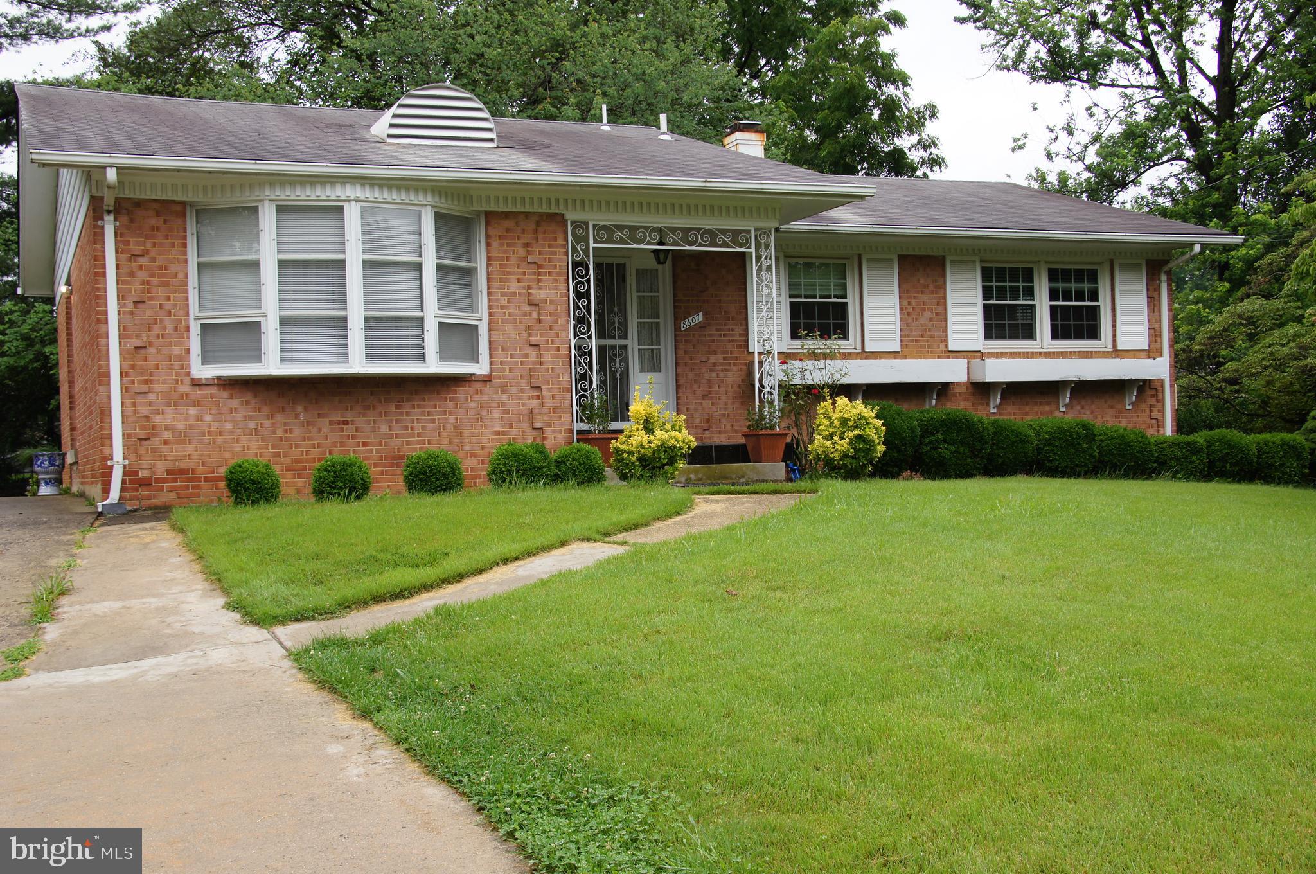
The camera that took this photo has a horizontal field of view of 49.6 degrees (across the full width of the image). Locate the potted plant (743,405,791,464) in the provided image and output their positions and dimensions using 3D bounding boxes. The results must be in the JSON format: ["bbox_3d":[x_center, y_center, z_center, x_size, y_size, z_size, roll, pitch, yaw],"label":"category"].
[{"bbox_3d":[1.126,-0.026,14.647,0.385,0.613,0.385,-2,-1,-22],"label":"potted plant"}]

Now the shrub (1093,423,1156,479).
[{"bbox_3d":[5.669,0.169,17.293,0.762,0.649,0.762,-2,-1,-22],"label":"shrub"}]

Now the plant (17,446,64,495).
[{"bbox_3d":[-7.569,0.411,17.500,0.569,0.632,0.480,-2,-1,0],"label":"plant"}]

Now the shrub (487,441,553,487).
[{"bbox_3d":[-1.293,0.256,13.363,0.615,0.437,0.615,-2,0,0],"label":"shrub"}]

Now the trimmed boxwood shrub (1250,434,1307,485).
[{"bbox_3d":[7.946,0.289,18.220,0.724,0.671,0.724,-2,-1,-22],"label":"trimmed boxwood shrub"}]

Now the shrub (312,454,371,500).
[{"bbox_3d":[-2.841,0.364,12.777,0.533,0.418,0.533,-2,0,-22],"label":"shrub"}]

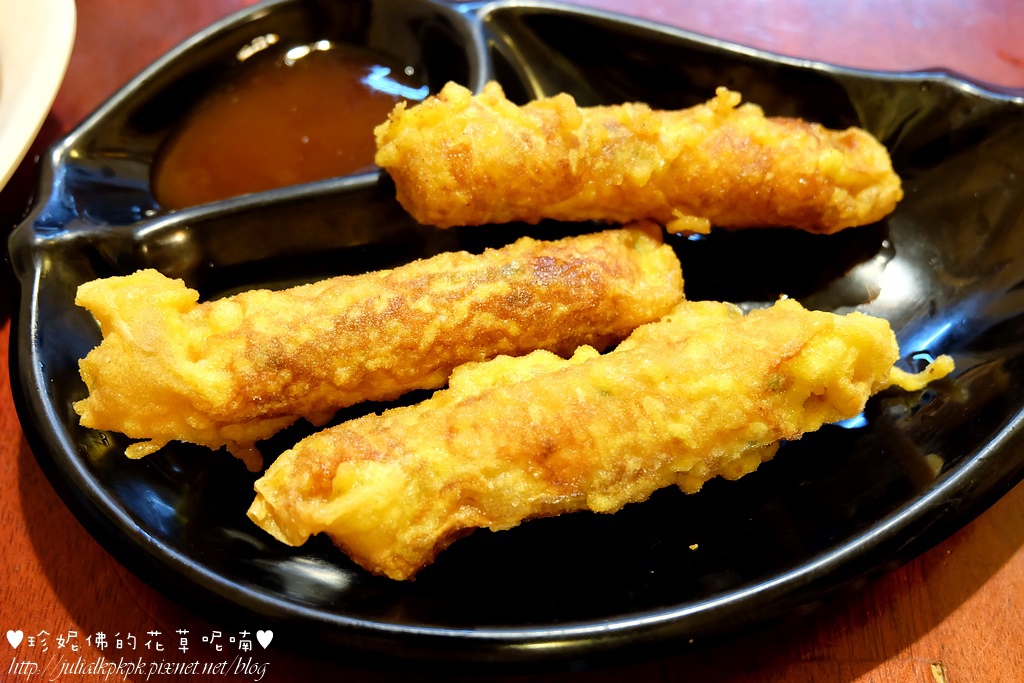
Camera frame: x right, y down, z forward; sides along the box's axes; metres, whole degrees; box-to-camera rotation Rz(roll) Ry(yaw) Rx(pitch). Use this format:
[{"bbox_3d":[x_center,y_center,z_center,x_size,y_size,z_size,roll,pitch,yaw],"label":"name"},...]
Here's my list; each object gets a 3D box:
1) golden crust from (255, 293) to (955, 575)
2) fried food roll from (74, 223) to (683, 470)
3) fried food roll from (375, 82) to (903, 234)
[{"bbox_3d":[0.018,0.016,0.204,0.126,0.028,0.033,-12,47,-11],"label":"golden crust"},{"bbox_3d":[-0.025,-0.006,0.225,0.124,0.028,0.031,-9,47,-9],"label":"fried food roll"},{"bbox_3d":[0.030,-0.041,0.259,0.123,0.028,0.030,3,46,3],"label":"fried food roll"}]

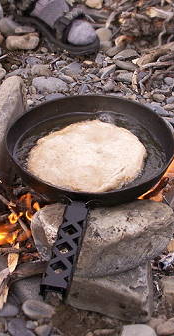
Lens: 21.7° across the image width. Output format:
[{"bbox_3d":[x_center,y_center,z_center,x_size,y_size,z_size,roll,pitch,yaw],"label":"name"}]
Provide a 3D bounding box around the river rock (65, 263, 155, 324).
[{"bbox_3d":[0.036,0.162,0.644,0.116,0.062,0.085,8,40,10],"label":"river rock"}]

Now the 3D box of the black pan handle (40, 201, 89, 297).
[{"bbox_3d":[-0.026,0.102,0.583,0.033,0.024,0.155,6,40,8],"label":"black pan handle"}]

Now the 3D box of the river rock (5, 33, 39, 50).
[{"bbox_3d":[-0.191,-0.374,1.341,0.094,0.035,0.045,-2,39,-4],"label":"river rock"}]

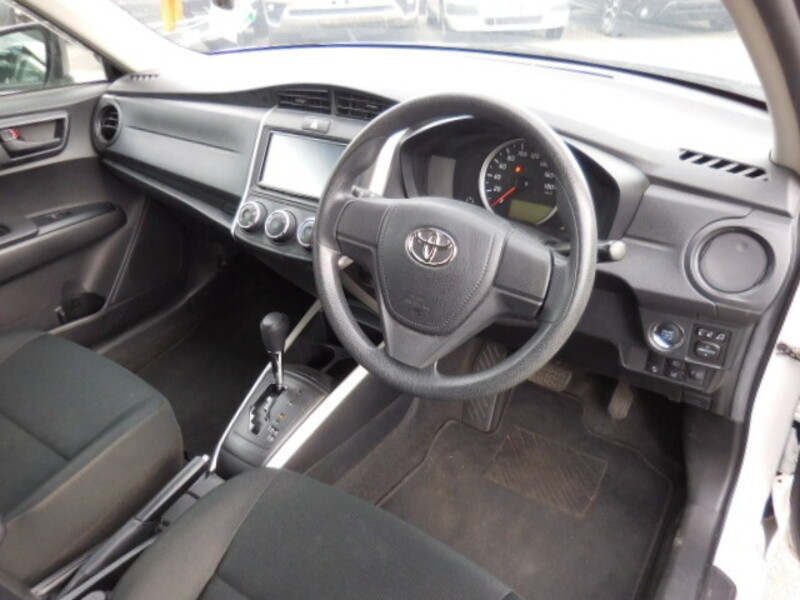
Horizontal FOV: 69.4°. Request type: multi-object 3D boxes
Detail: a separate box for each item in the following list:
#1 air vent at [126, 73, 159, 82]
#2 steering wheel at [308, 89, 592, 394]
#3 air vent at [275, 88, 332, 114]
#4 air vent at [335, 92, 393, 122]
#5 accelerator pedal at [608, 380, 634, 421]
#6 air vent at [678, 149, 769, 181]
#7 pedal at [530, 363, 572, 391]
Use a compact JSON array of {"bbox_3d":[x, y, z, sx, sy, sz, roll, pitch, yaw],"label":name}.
[{"bbox_3d":[-0.587,-0.513,1.318,0.105,0.016,0.034,14,46,23],"label":"air vent"},{"bbox_3d":[0.061,-0.063,0.732,0.371,0.371,0.100,18,12,26],"label":"steering wheel"},{"bbox_3d":[-0.163,-0.356,1.022,0.118,0.043,0.035,18,22,26],"label":"air vent"},{"bbox_3d":[-0.052,-0.323,0.966,0.118,0.043,0.035,18,22,26],"label":"air vent"},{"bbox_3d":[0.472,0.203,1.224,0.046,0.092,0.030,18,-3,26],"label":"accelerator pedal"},{"bbox_3d":[0.440,-0.185,0.787,0.113,0.016,0.034,22,49,29],"label":"air vent"},{"bbox_3d":[0.312,0.161,1.239,0.105,0.060,0.030,18,-3,26],"label":"pedal"}]

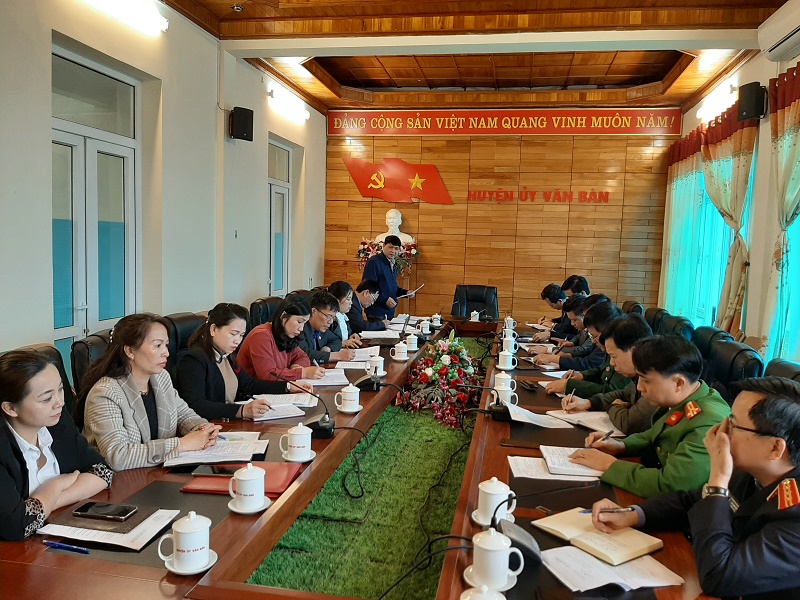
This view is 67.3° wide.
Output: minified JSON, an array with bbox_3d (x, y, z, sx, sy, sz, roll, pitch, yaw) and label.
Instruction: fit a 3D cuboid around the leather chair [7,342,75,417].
[{"bbox_3d":[-1.161,0.779,2.048,0.660,1.150,0.600,3,5,11],"label":"leather chair"}]

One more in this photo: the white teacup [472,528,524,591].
[{"bbox_3d":[0.233,0.589,1.392,0.122,0.119,0.088,4,6,19],"label":"white teacup"}]

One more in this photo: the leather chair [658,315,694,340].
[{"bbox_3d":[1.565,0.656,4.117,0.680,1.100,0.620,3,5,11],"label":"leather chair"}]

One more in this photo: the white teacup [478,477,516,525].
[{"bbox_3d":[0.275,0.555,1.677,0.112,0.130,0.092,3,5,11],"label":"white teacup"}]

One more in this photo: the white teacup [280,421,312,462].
[{"bbox_3d":[-0.365,0.486,2.108,0.115,0.122,0.083,3,5,11],"label":"white teacup"}]

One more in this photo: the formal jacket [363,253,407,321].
[{"bbox_3d":[-0.157,-0.168,6.345,0.480,0.700,0.360,-3,8,-43],"label":"formal jacket"}]

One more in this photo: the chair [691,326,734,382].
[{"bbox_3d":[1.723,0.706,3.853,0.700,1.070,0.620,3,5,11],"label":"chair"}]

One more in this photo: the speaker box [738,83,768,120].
[{"bbox_3d":[2.889,-1.624,4.926,0.180,0.280,0.200,-2,6,-33],"label":"speaker box"}]

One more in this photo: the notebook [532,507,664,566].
[{"bbox_3d":[0.524,0.618,1.606,0.195,0.025,0.257,-1,6,-35],"label":"notebook"}]

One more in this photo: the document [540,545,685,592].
[{"bbox_3d":[0.521,0.661,1.509,0.290,0.020,0.210,1,5,-12],"label":"document"}]

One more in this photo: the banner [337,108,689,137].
[{"bbox_3d":[1.419,-2.655,8.976,5.222,0.377,0.050,3,5,11],"label":"banner"}]

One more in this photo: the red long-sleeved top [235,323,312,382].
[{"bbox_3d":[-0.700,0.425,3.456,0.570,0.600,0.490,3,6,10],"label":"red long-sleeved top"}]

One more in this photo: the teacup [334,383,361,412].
[{"bbox_3d":[-0.259,0.472,2.990,0.120,0.126,0.090,3,5,11],"label":"teacup"}]

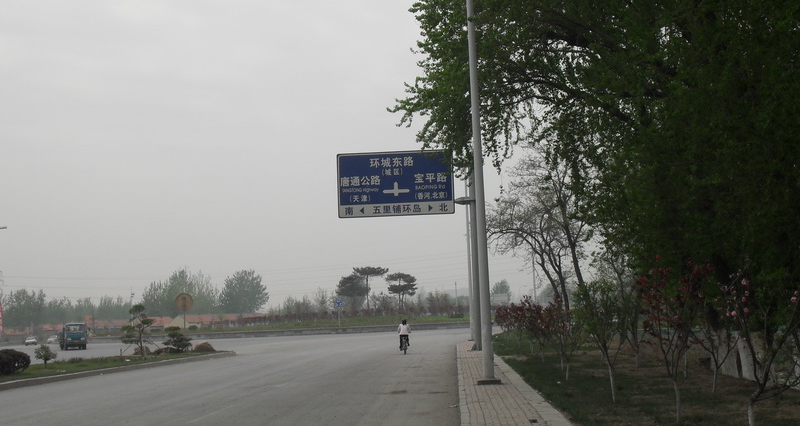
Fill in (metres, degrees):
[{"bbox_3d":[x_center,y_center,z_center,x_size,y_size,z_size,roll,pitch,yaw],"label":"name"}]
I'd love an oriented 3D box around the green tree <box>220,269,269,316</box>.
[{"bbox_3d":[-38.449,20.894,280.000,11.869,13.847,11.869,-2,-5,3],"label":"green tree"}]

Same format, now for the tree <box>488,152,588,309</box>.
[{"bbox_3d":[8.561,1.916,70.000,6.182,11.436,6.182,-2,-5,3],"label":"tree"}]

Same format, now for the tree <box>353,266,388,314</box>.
[{"bbox_3d":[-3.790,10.129,148.000,4.705,6.273,4.705,-2,-5,3],"label":"tree"}]

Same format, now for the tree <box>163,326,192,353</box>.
[{"bbox_3d":[-11.789,6.703,60.000,1.590,1.484,1.590,-2,-5,3],"label":"tree"}]

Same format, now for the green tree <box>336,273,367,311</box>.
[{"bbox_3d":[-6.175,10.521,148.000,4.248,5.228,4.248,-2,-5,3],"label":"green tree"}]

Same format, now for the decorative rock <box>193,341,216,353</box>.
[{"bbox_3d":[-10.359,7.113,60.000,1.272,0.609,0.950,-2,-5,3],"label":"decorative rock"}]

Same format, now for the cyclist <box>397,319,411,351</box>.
[{"bbox_3d":[0.180,5.573,51.000,0.631,1.554,1.700,-2,-5,3],"label":"cyclist"}]

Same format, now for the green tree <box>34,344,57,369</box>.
[{"bbox_3d":[-13.461,5.440,43.000,0.835,0.968,0.835,-2,-5,3],"label":"green tree"}]

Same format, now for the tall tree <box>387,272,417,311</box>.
[{"bbox_3d":[0.196,10.423,148.000,4.052,5.424,4.052,-2,-5,3],"label":"tall tree"}]

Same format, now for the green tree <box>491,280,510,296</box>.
[{"bbox_3d":[30.400,25.371,340.000,6.155,10.809,6.155,-2,-5,3],"label":"green tree"}]

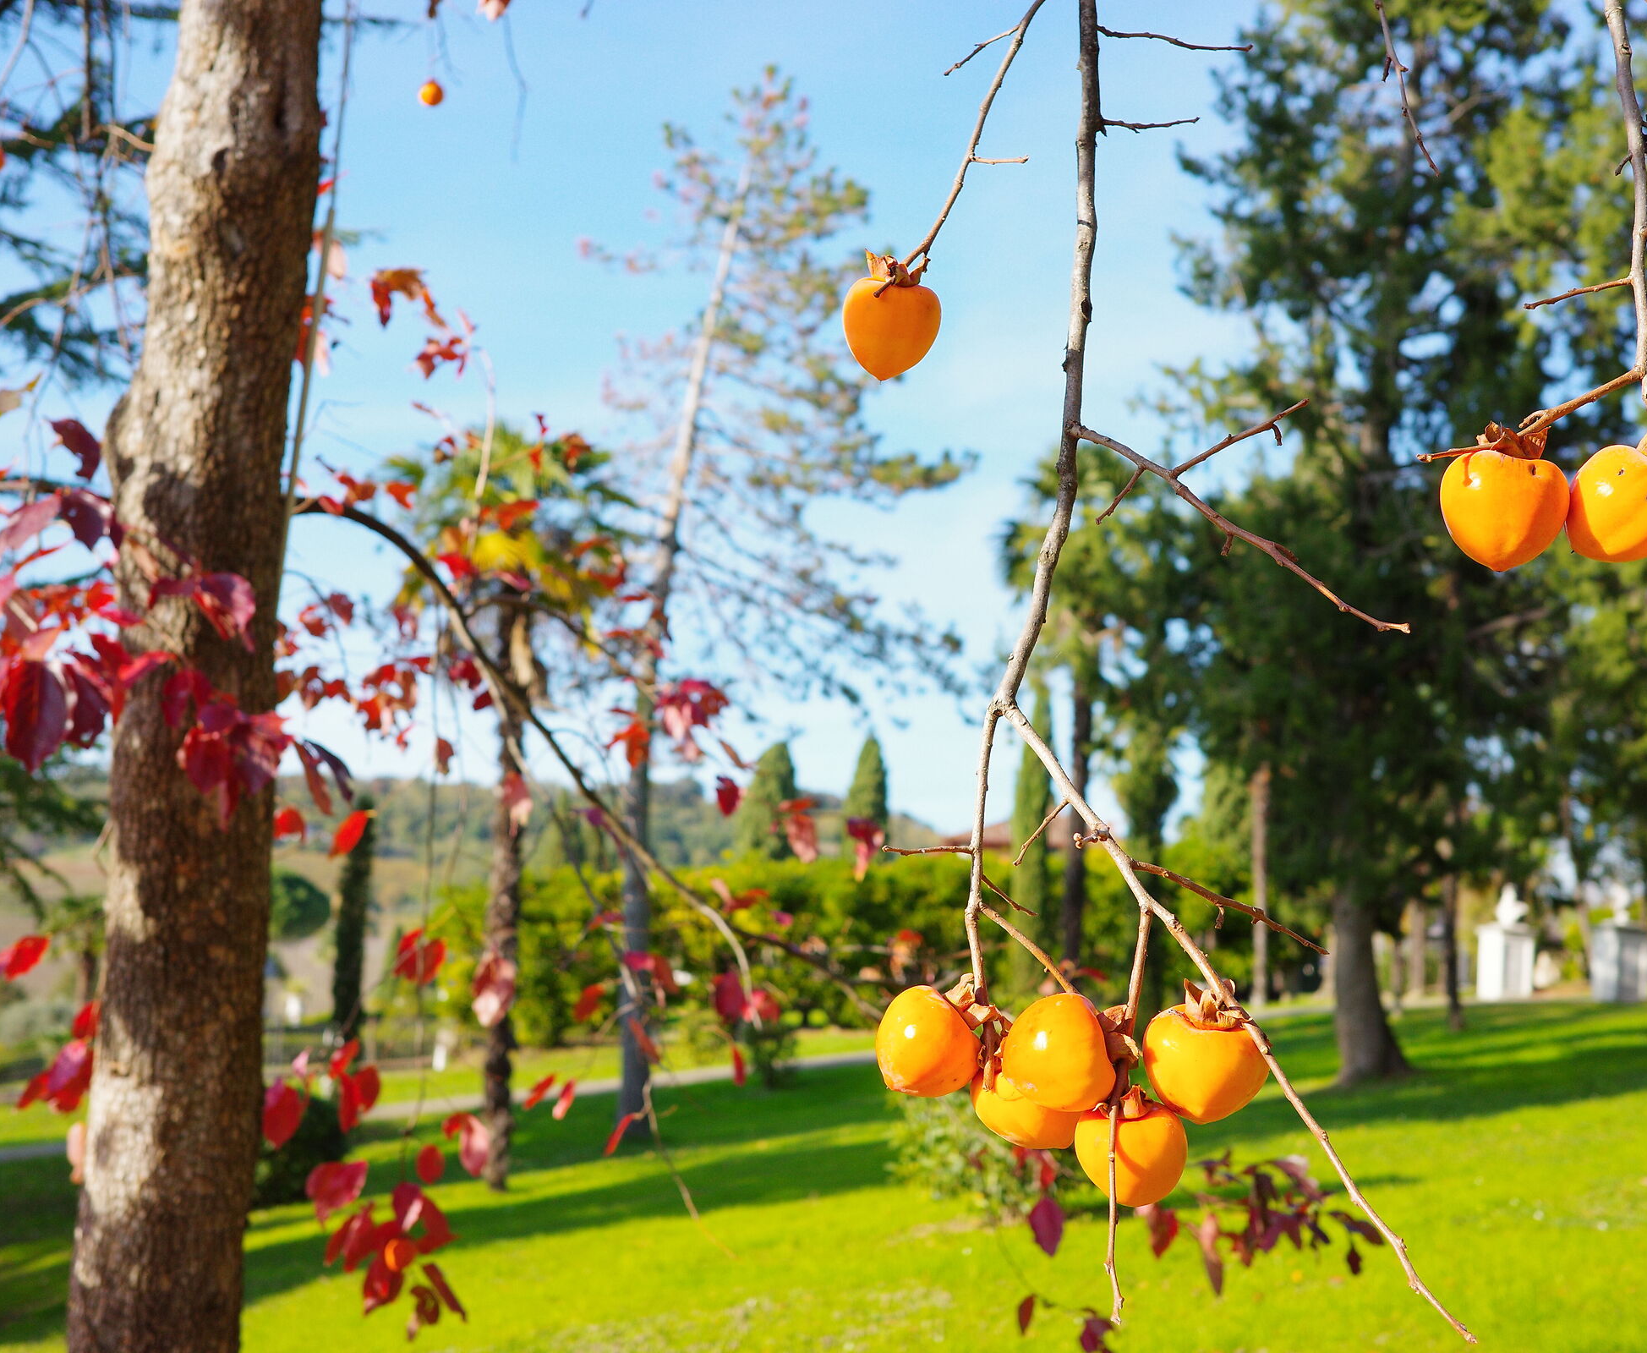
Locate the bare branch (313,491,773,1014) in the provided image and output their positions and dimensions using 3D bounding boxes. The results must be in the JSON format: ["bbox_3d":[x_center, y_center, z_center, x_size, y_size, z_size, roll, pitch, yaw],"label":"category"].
[{"bbox_3d":[-0.356,0.101,2.950,0.600,0.640,0.300,0,-5,0],"label":"bare branch"}]

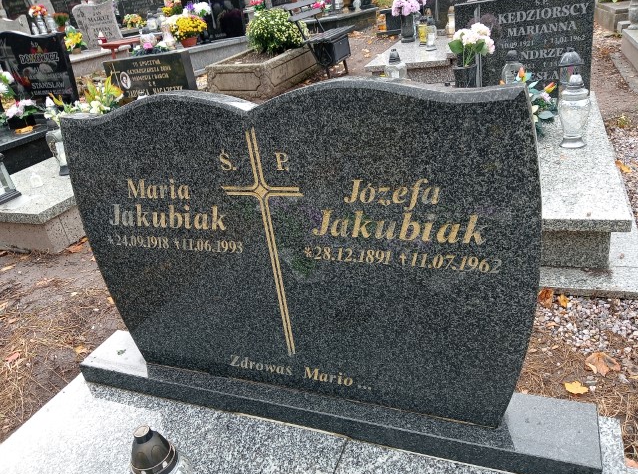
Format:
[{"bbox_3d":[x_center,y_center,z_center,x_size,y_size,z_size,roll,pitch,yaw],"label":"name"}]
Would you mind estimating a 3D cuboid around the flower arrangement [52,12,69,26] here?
[{"bbox_3d":[-4.395,-3.713,8.800,0.260,0.260,0.260,2,28,23],"label":"flower arrangement"}]

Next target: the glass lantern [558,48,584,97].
[{"bbox_3d":[1.337,-0.858,2.741,0.140,0.290,0.140,3,29,23],"label":"glass lantern"}]

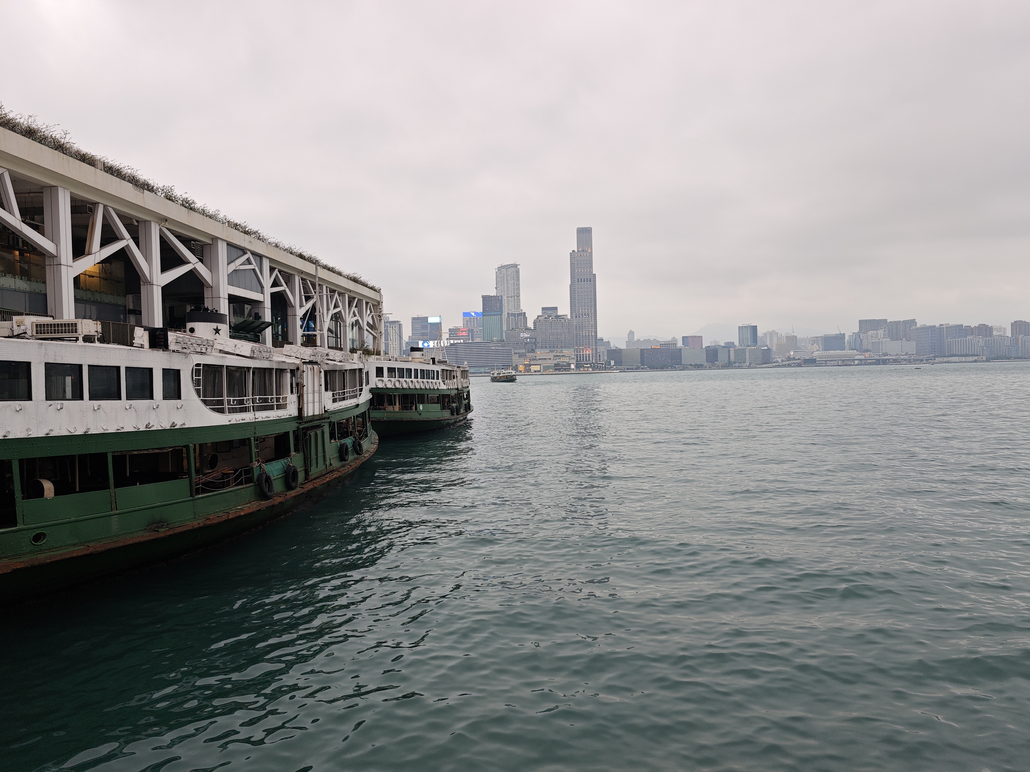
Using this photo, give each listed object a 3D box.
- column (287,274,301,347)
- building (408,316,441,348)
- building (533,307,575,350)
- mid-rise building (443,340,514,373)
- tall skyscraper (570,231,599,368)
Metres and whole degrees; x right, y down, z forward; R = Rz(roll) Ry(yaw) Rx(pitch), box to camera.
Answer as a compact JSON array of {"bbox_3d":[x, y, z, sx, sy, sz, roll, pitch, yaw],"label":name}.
[{"bbox_3d":[-19.458,-6.370,60.200,0.750,6.866,0.800,-1,1,3],"label":"column"},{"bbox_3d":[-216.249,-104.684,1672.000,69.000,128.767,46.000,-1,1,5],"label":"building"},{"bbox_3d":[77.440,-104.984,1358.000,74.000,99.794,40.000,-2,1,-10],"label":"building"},{"bbox_3d":[-70.189,-55.149,1312.000,126.000,60.934,58.000,-1,1,12],"label":"mid-rise building"},{"bbox_3d":[136.217,-172.223,1355.000,53.000,283.905,48.000,-1,1,4],"label":"tall skyscraper"}]

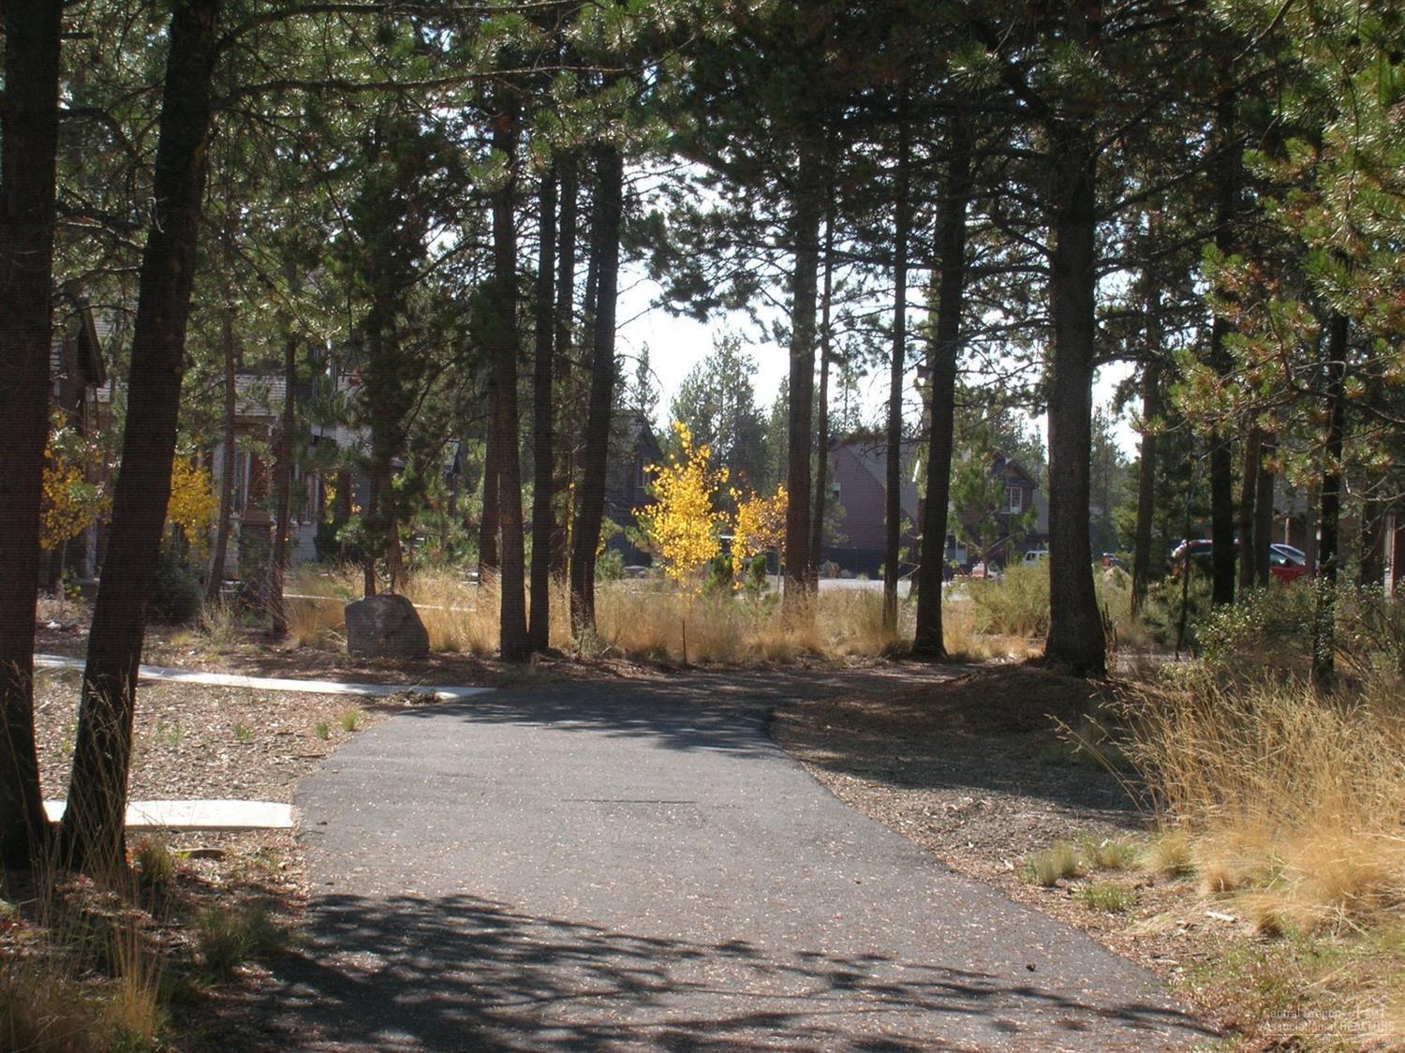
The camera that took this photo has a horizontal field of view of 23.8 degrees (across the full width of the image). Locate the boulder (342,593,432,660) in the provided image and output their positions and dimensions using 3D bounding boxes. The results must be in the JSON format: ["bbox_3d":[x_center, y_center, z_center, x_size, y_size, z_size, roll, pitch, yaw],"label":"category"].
[{"bbox_3d":[-3.272,1.036,34.500,0.890,0.680,0.700,0,0,0],"label":"boulder"}]

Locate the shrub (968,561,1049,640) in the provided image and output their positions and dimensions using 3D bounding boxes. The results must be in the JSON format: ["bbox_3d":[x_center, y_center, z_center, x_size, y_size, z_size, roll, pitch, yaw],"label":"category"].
[{"bbox_3d":[4.065,0.922,43.000,1.300,1.000,1.200,0,0,0],"label":"shrub"}]

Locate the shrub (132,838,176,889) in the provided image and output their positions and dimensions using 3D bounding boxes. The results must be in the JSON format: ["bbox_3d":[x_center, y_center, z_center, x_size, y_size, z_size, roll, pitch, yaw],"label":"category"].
[{"bbox_3d":[-2.345,1.429,14.200,0.200,0.220,0.200,0,0,0],"label":"shrub"}]

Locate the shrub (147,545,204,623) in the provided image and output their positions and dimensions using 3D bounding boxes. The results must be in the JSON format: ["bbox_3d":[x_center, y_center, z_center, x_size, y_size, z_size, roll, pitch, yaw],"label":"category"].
[{"bbox_3d":[-7.479,0.798,46.500,1.050,1.120,1.050,0,0,0],"label":"shrub"}]

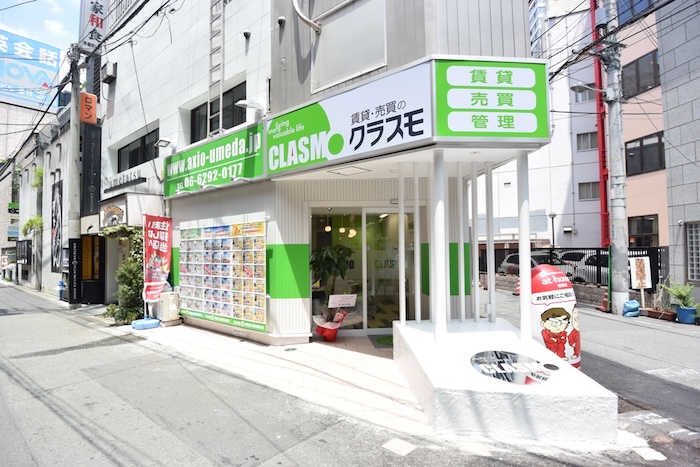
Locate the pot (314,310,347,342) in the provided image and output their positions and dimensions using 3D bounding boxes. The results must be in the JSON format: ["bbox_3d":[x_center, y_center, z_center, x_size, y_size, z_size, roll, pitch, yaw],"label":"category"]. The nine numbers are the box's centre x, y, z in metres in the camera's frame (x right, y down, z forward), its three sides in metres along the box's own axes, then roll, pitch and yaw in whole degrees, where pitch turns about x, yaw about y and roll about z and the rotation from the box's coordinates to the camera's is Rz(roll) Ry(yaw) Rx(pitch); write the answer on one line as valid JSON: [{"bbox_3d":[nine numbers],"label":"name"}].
[{"bbox_3d":[-0.323,1.541,5.800,0.500,0.530,0.480,0,-2,0],"label":"pot"}]

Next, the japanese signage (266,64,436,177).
[{"bbox_3d":[-0.171,-1.399,4.652,2.800,0.850,0.120,-2,-3,39],"label":"japanese signage"}]

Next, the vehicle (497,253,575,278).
[{"bbox_3d":[7.350,1.453,13.900,1.650,1.480,4.100,-1,-2,2],"label":"vehicle"}]

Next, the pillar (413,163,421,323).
[{"bbox_3d":[0.914,0.131,4.720,0.065,2.160,0.065,-1,-2,0],"label":"pillar"}]

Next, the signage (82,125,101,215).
[{"bbox_3d":[-7.335,-1.791,9.950,0.160,2.500,0.420,-2,-3,39],"label":"signage"}]

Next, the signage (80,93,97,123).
[{"bbox_3d":[-7.239,-3.478,9.700,0.150,0.790,0.370,-2,-3,39],"label":"signage"}]

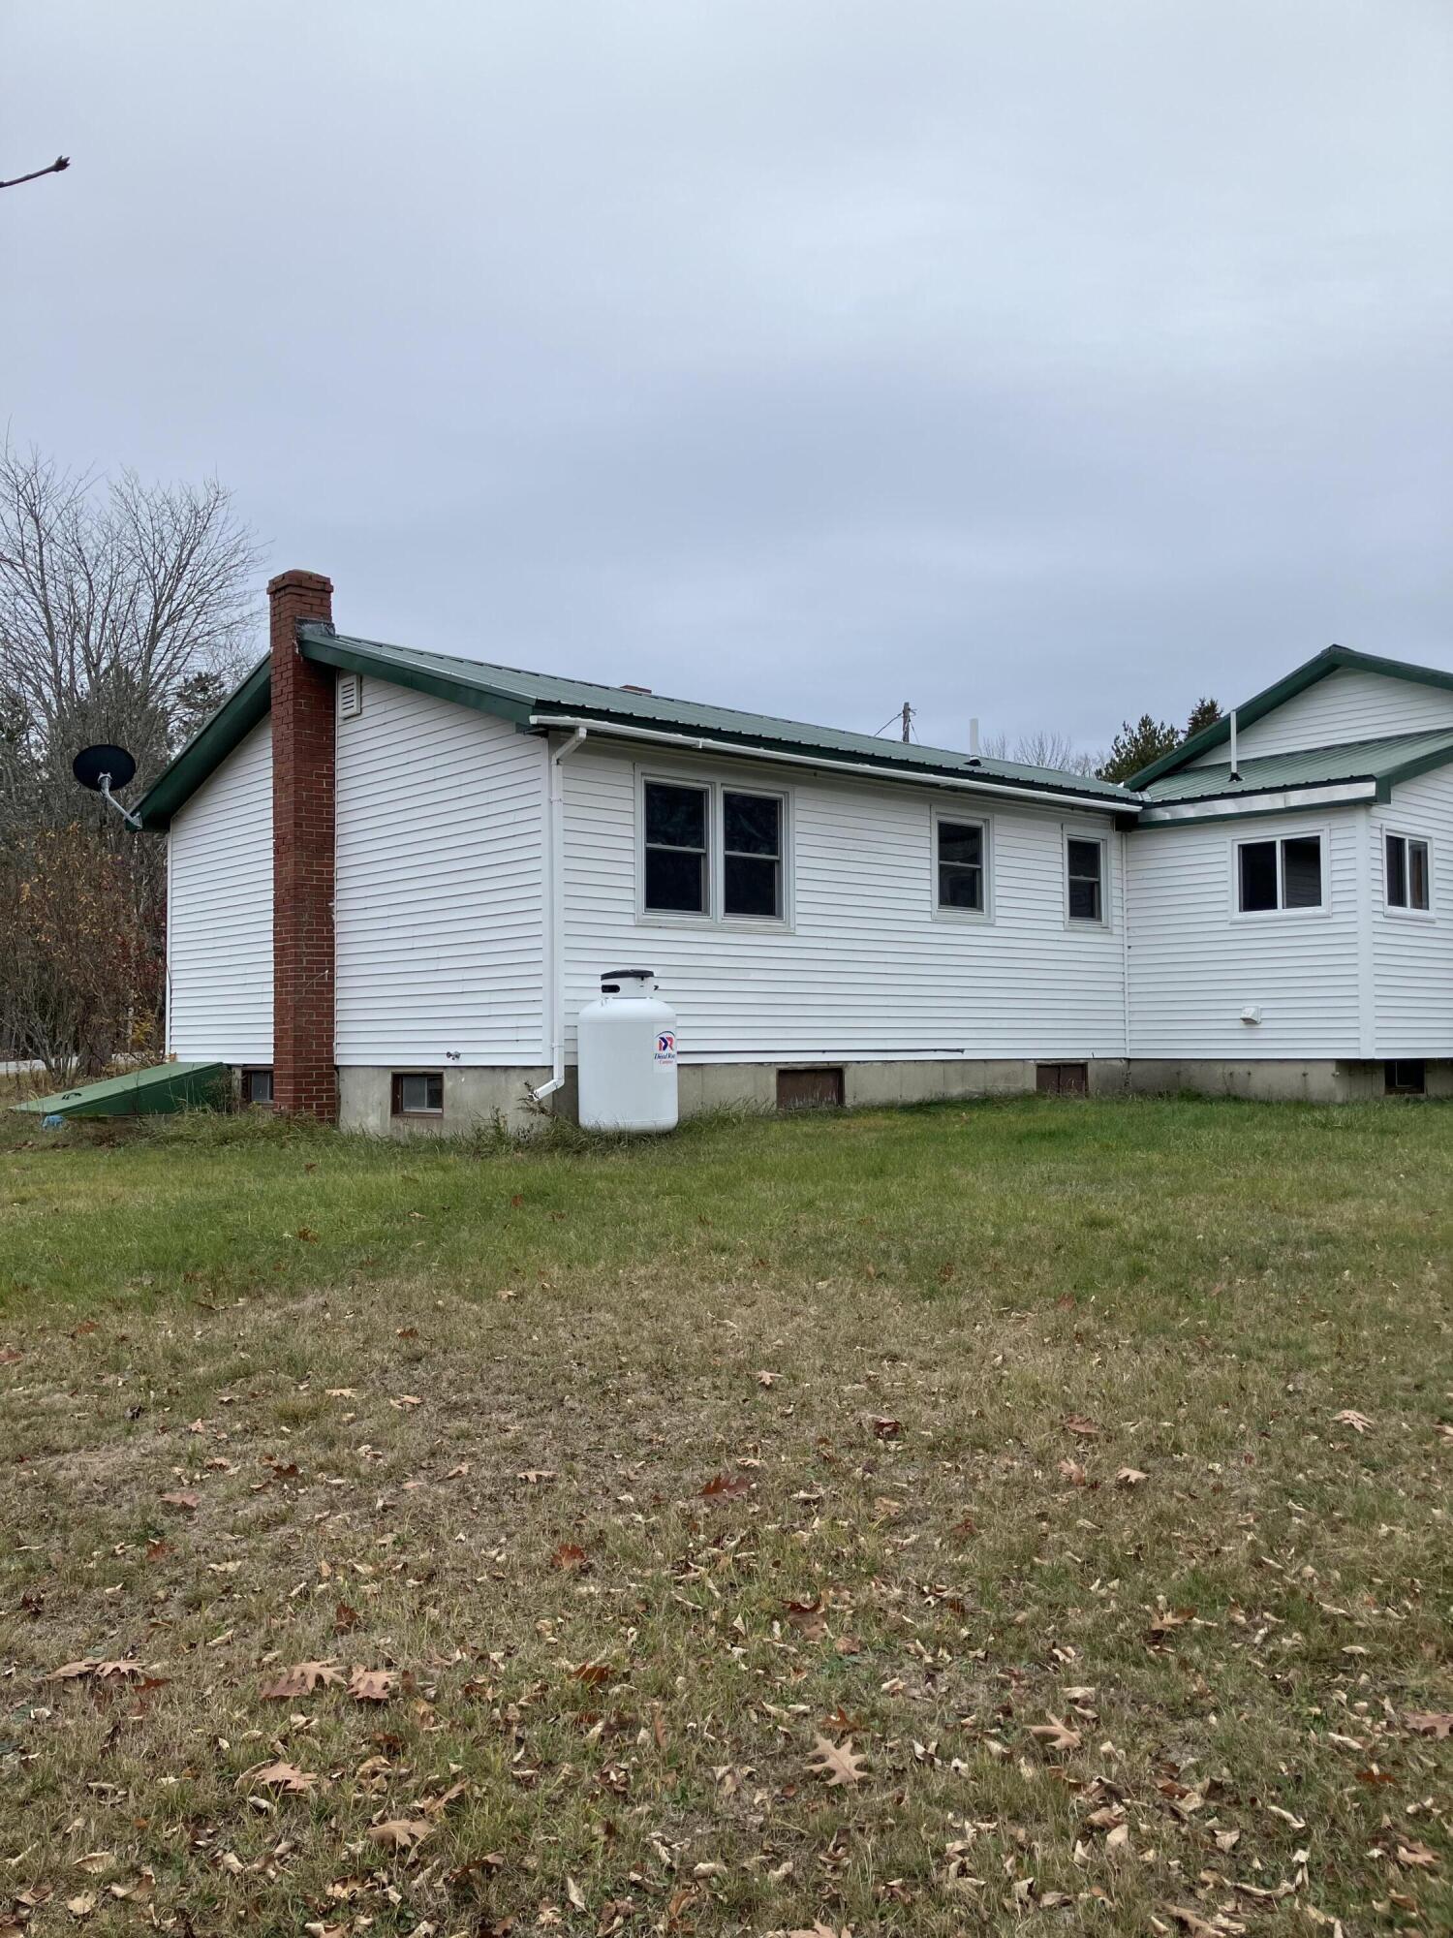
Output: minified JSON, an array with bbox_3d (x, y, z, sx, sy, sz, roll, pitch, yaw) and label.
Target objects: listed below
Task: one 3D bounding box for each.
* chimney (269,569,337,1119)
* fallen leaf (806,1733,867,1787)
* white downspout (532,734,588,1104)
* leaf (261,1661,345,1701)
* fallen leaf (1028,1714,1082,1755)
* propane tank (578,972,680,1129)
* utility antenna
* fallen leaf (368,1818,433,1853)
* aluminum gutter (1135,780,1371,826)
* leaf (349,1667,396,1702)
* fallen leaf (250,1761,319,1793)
[{"bbox_3d":[-4.000,-1.122,14.859,0.450,5.170,0.440,2,-4,-42],"label":"chimney"},{"bbox_3d":[0.200,1.441,2.855,0.105,0.035,0.155,-1,2,-25],"label":"fallen leaf"},{"bbox_3d":[-1.251,-0.416,11.936,0.290,2.840,0.440,2,-4,-41],"label":"white downspout"},{"bbox_3d":[-0.857,1.439,3.170,0.175,0.045,0.095,-1,2,-22],"label":"leaf"},{"bbox_3d":[0.616,1.436,2.938,0.100,0.040,0.120,-1,2,-20],"label":"fallen leaf"},{"bbox_3d":[-0.749,0.640,11.970,0.760,1.258,0.760,0,-3,0],"label":"propane tank"},{"bbox_3d":[-6.913,-2.045,17.500,0.760,0.950,0.620,1,-3,-22],"label":"utility antenna"},{"bbox_3d":[-0.545,1.451,2.627,0.120,0.045,0.085,0,1,0],"label":"fallen leaf"},{"bbox_3d":[5.259,-1.644,15.719,0.100,0.140,2.570,2,-4,-42],"label":"aluminum gutter"},{"bbox_3d":[-0.713,1.439,3.149,0.105,0.040,0.100,0,1,0],"label":"leaf"},{"bbox_3d":[-0.792,1.448,2.810,0.125,0.040,0.085,-1,2,-10],"label":"fallen leaf"}]

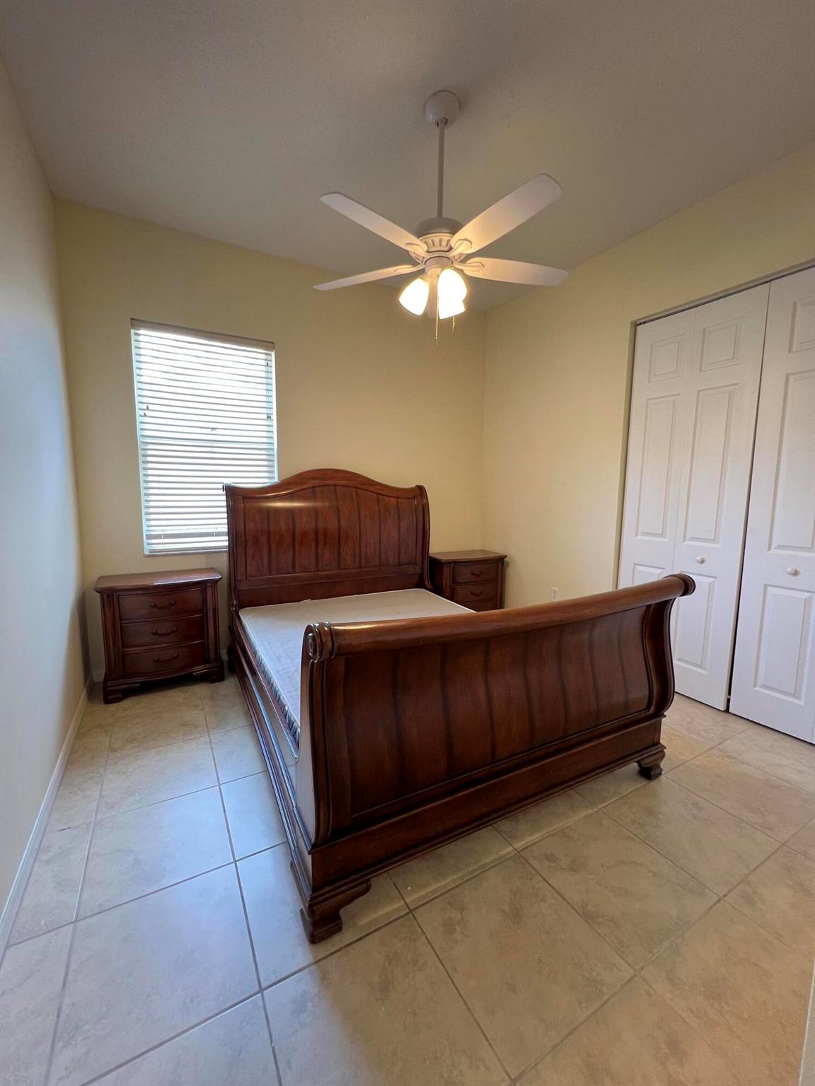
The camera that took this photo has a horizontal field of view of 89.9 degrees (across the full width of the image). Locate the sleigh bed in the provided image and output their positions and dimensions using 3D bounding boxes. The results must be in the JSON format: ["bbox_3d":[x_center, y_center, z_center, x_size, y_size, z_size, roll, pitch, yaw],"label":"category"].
[{"bbox_3d":[-0.057,0.249,2.479,1.743,1.556,2.407,-2,6,-29],"label":"sleigh bed"}]

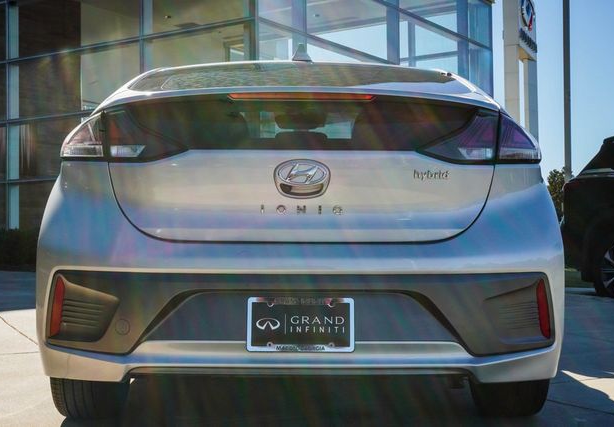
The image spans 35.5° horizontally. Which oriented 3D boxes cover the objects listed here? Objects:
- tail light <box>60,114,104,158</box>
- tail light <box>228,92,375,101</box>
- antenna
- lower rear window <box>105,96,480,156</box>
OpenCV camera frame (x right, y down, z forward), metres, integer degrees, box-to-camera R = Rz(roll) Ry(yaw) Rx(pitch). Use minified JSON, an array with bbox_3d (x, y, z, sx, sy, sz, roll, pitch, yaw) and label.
[{"bbox_3d":[-0.705,-0.243,3.050,0.190,0.150,0.260,0,-1,3],"label":"tail light"},{"bbox_3d":[-0.019,-0.362,2.980,0.455,0.027,0.040,0,-1,0],"label":"tail light"},{"bbox_3d":[-0.020,-0.628,3.800,0.075,0.070,0.160,0,-1,0],"label":"antenna"},{"bbox_3d":[-0.030,-0.266,2.950,1.130,0.210,0.180,0,-1,0],"label":"lower rear window"}]

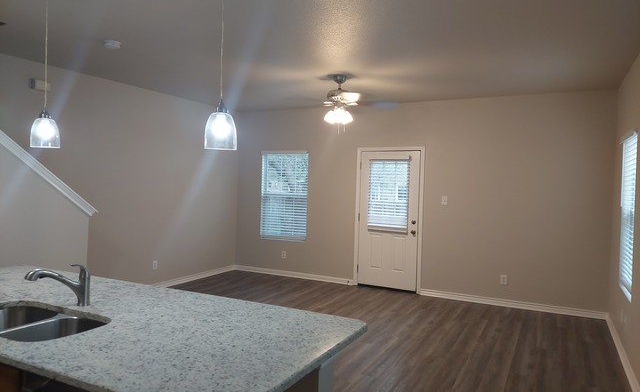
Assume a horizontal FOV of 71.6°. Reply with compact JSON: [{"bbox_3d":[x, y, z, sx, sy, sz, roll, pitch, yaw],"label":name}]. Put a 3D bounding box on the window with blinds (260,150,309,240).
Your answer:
[{"bbox_3d":[-0.601,0.002,7.440,0.910,1.510,0.100,3,2,28],"label":"window with blinds"}]

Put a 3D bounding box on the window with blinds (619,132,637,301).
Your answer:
[{"bbox_3d":[3.004,0.189,4.327,0.100,1.504,0.893,3,2,28],"label":"window with blinds"}]

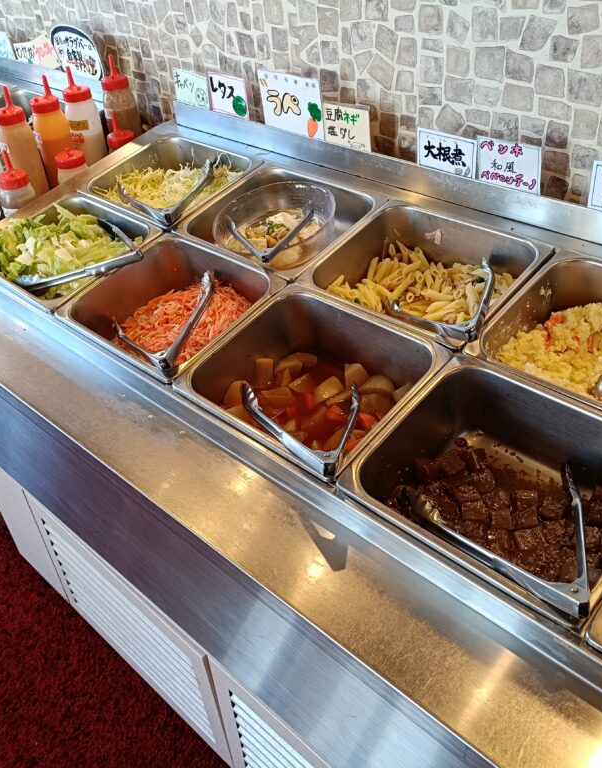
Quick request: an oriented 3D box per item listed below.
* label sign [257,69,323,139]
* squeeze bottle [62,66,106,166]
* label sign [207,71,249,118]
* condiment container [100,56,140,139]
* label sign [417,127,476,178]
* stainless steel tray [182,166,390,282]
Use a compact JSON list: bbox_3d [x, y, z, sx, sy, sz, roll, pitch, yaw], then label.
[{"bbox_3d":[-0.019,-0.544,1.456,0.166,0.125,0.004,27,47,35],"label":"label sign"},{"bbox_3d":[-0.530,-0.626,1.823,0.083,0.290,0.083,27,47,35],"label":"squeeze bottle"},{"bbox_3d":[-0.153,-0.606,1.566,0.120,0.094,0.004,27,47,35],"label":"label sign"},{"bbox_3d":[-0.456,-0.684,1.888,0.086,0.288,0.086,-12,38,-9],"label":"condiment container"},{"bbox_3d":[0.250,-0.394,1.274,0.118,0.072,0.005,28,48,35],"label":"label sign"},{"bbox_3d":[-0.034,-0.284,1.434,0.325,0.102,0.265,27,58,35],"label":"stainless steel tray"}]

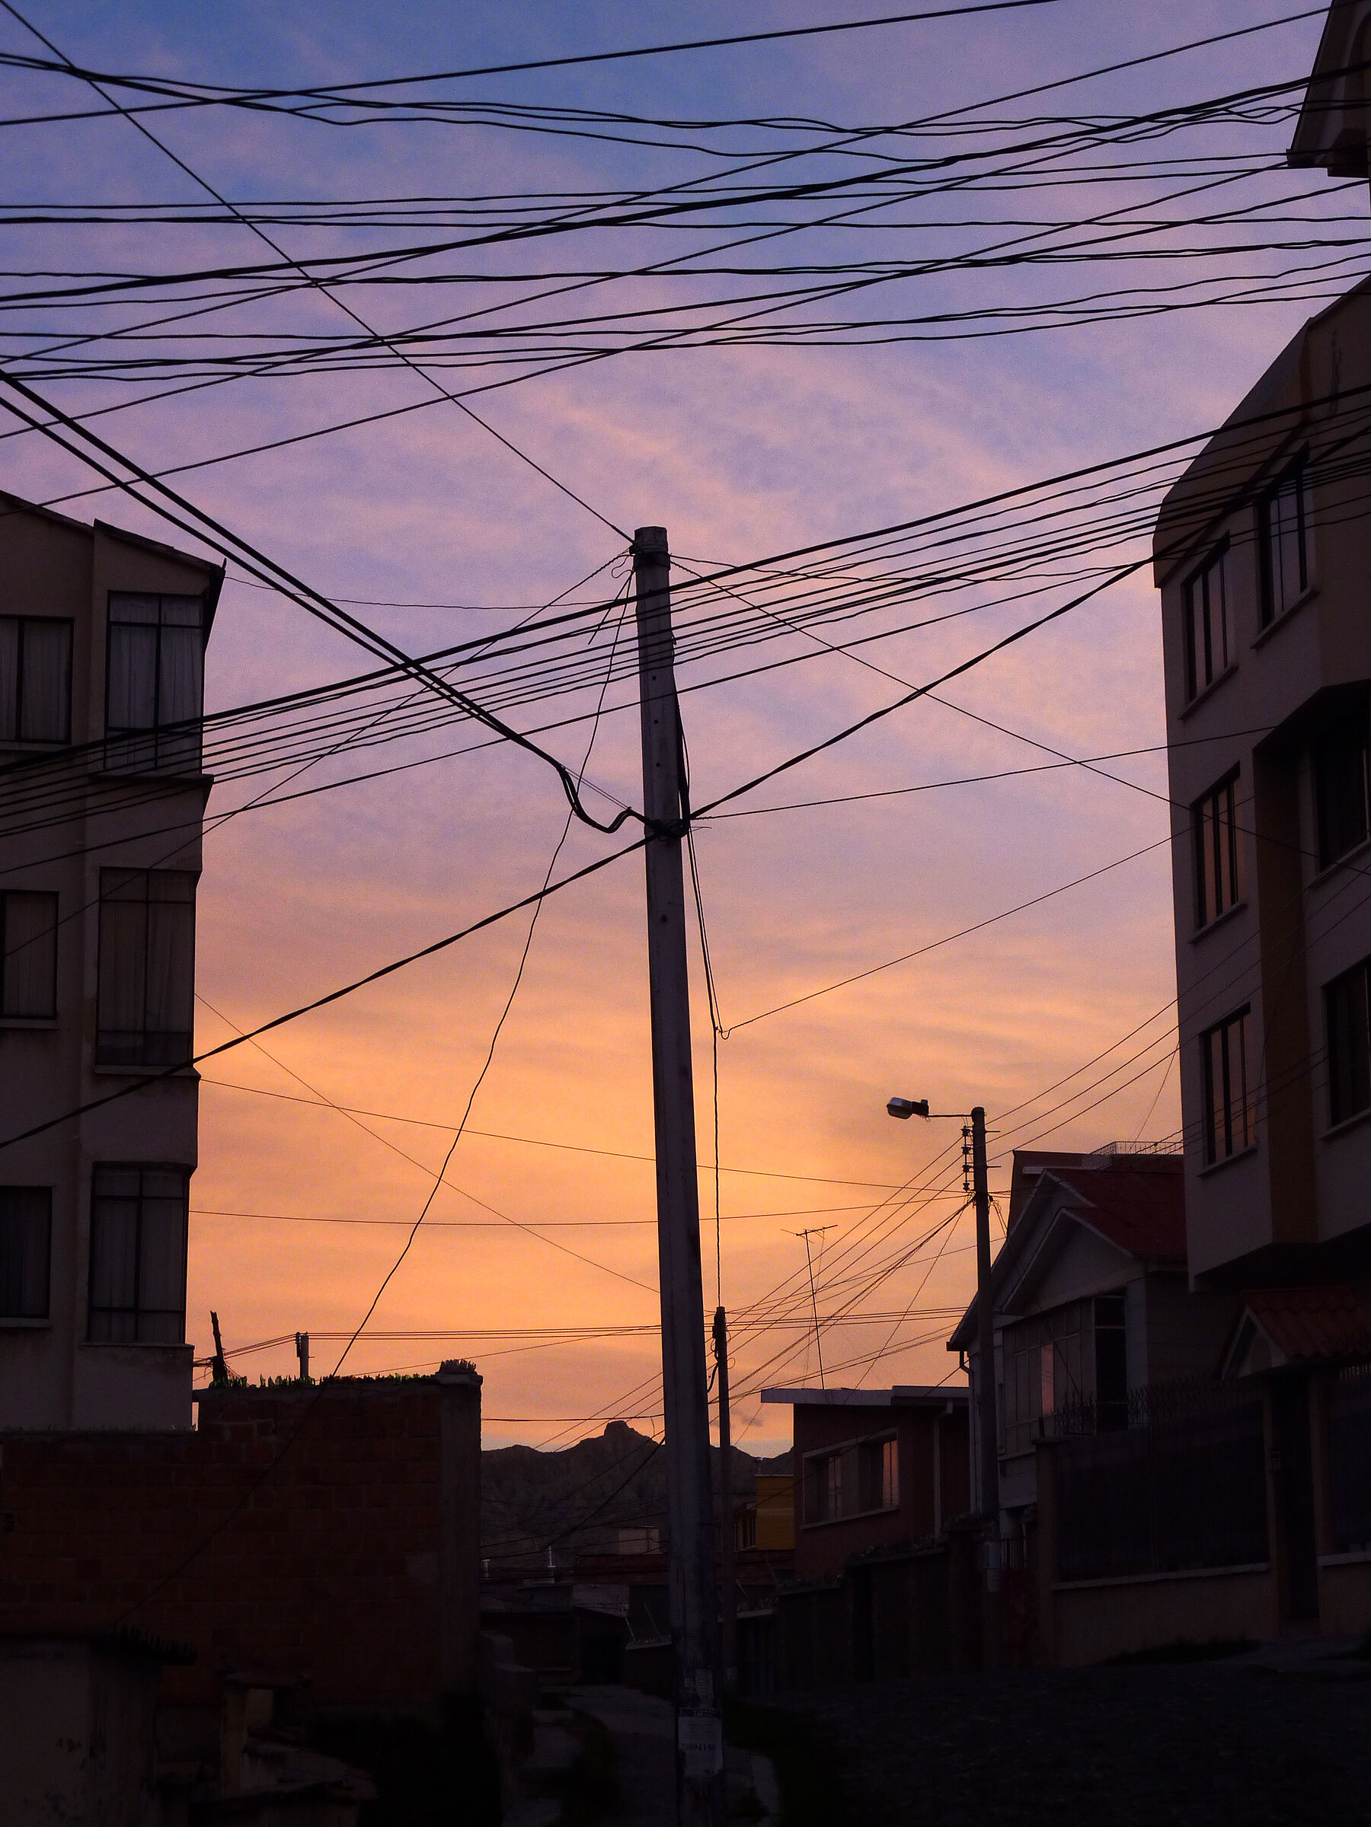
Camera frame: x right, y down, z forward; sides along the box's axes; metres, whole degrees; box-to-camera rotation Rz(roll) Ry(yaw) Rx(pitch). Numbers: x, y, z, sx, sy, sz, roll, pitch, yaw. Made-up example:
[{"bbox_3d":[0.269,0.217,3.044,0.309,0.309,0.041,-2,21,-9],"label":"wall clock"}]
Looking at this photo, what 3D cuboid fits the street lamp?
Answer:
[{"bbox_3d":[3.244,5.843,44.524,1.268,7.156,0.300,0,-12,-4],"label":"street lamp"}]

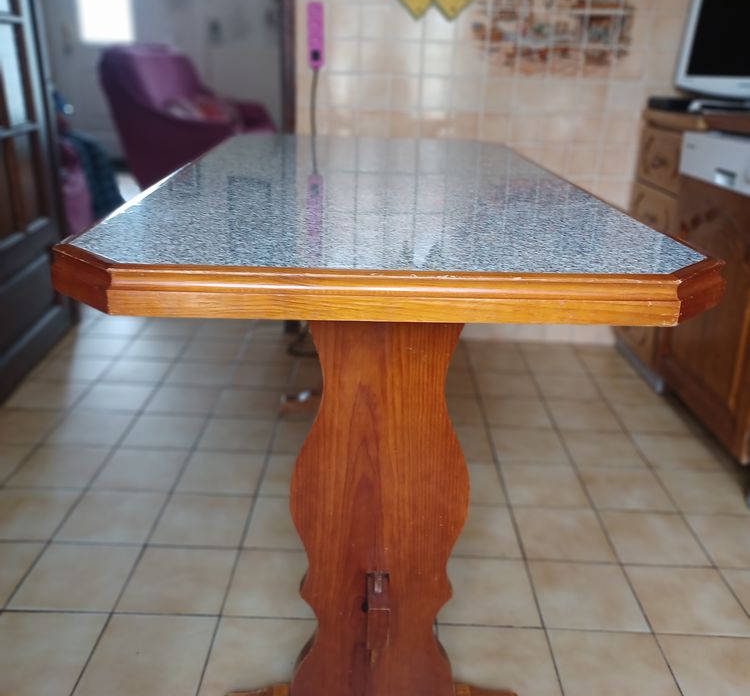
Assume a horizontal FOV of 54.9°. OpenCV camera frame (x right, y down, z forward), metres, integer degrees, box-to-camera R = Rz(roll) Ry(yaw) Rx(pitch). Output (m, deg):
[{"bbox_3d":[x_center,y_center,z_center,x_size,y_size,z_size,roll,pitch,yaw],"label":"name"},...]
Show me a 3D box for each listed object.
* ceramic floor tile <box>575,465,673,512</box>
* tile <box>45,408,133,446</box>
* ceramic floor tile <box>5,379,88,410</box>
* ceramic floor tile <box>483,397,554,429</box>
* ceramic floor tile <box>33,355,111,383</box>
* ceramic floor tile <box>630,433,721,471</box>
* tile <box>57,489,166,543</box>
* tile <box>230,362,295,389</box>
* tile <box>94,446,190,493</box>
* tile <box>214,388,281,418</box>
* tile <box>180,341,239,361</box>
[{"bbox_3d":[0.632,0.359,1.832,0.200,0.010,0.200,2,22,0],"label":"ceramic floor tile"},{"bbox_3d":[-0.788,0.229,2.021,0.200,0.010,0.200,2,22,0],"label":"tile"},{"bbox_3d":[-0.983,0.144,2.192,0.199,0.009,0.199,2,22,0],"label":"ceramic floor tile"},{"bbox_3d":[0.438,0.202,2.226,0.200,0.010,0.200,2,22,0],"label":"ceramic floor tile"},{"bbox_3d":[-0.975,0.070,2.373,0.198,0.010,0.198,2,22,0],"label":"ceramic floor tile"},{"bbox_3d":[0.827,0.289,2.002,0.198,0.010,0.198,2,22,0],"label":"ceramic floor tile"},{"bbox_3d":[-0.586,0.384,1.629,0.199,0.010,0.199,2,21,0],"label":"tile"},{"bbox_3d":[-0.375,0.094,2.381,0.199,0.009,0.199,2,22,0],"label":"tile"},{"bbox_3d":[-0.583,0.310,1.817,0.199,0.010,0.199,2,21,0],"label":"tile"},{"bbox_3d":[-0.378,0.168,2.193,0.199,0.009,0.199,2,22,0],"label":"tile"},{"bbox_3d":[-0.572,0.015,2.569,0.199,0.010,0.199,2,21,0],"label":"tile"}]

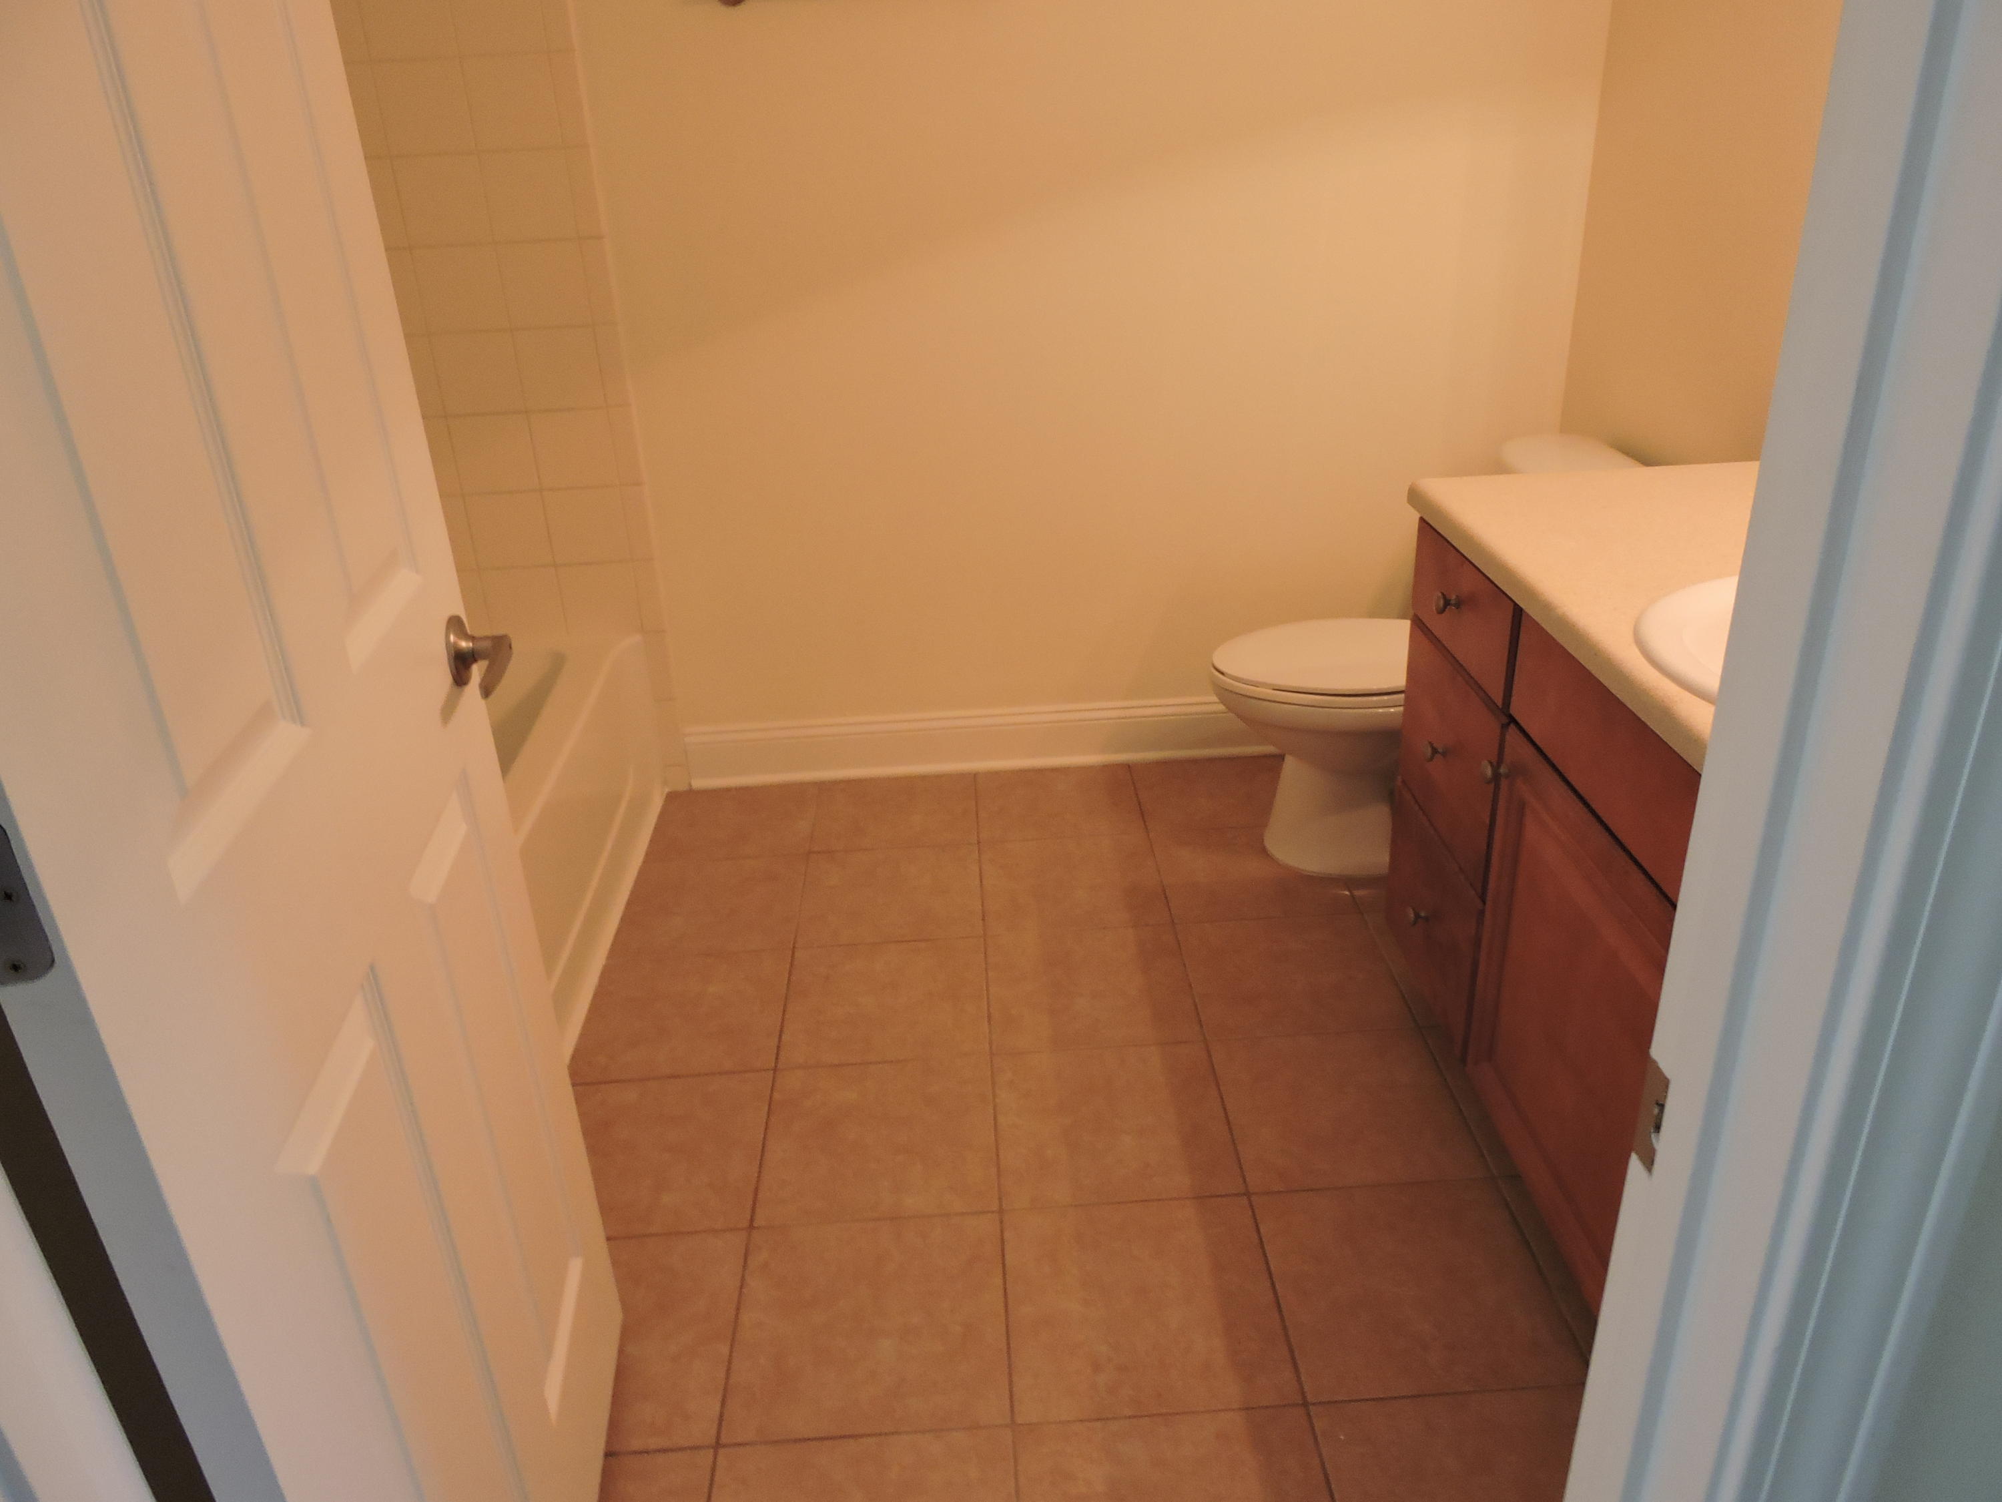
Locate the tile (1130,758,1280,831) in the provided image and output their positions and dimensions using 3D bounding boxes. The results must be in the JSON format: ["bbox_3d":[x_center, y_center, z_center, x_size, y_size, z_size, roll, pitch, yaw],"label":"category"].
[{"bbox_3d":[0.454,0.091,2.930,0.327,0.010,0.321,-3,25,-1],"label":"tile"}]

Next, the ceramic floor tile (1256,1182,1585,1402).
[{"bbox_3d":[0.508,0.661,1.721,0.330,0.010,0.330,-3,26,-1],"label":"ceramic floor tile"}]

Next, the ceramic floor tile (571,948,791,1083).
[{"bbox_3d":[-0.521,0.433,2.308,0.327,0.010,0.327,-3,25,-1],"label":"ceramic floor tile"}]

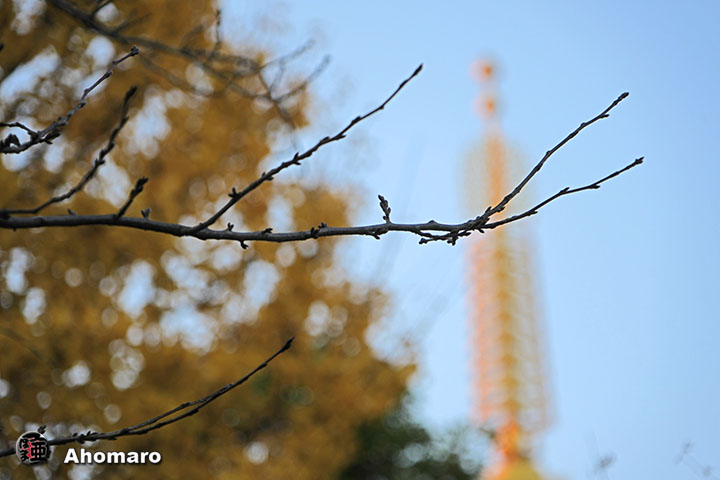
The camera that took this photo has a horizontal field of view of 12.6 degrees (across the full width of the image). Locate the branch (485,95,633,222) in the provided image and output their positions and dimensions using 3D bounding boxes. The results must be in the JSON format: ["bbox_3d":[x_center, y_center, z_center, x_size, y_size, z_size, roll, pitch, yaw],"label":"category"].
[{"bbox_3d":[0.224,-0.098,3.700,0.216,0.019,0.027,-41,0,0],"label":"branch"}]

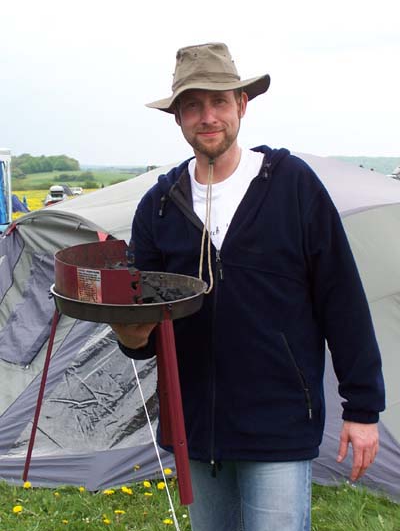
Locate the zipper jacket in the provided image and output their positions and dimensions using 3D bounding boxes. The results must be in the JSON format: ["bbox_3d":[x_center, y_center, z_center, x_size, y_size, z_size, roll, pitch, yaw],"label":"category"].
[{"bbox_3d":[0.112,0.095,2.820,0.620,0.770,0.420,2,5,20],"label":"zipper jacket"}]

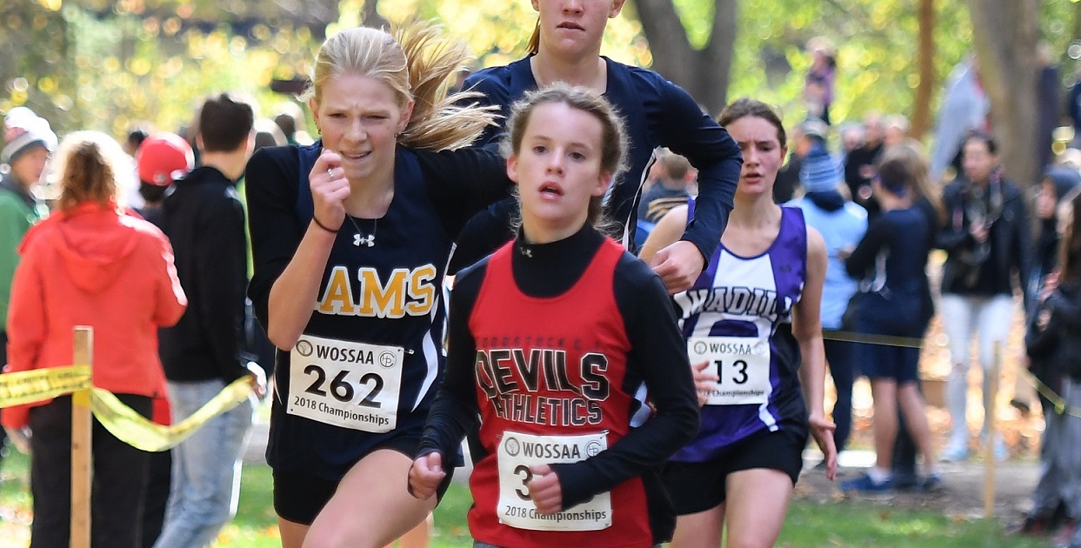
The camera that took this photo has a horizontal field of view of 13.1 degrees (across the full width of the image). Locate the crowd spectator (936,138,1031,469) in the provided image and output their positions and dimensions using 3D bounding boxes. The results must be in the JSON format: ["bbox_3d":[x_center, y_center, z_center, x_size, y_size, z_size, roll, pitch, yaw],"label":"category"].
[{"bbox_3d":[2.259,0.116,24.011,0.500,1.680,0.380,0,1,12],"label":"crowd spectator"}]

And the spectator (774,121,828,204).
[{"bbox_3d":[1.611,-0.091,29.011,0.360,1.740,0.500,-1,1,-39],"label":"spectator"}]

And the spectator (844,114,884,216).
[{"bbox_3d":[2.074,-0.124,29.511,0.520,1.750,0.360,0,1,24],"label":"spectator"}]

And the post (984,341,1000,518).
[{"bbox_3d":[1.956,0.671,20.405,0.042,0.768,0.042,3,1,0],"label":"post"}]

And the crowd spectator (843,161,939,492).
[{"bbox_3d":[1.659,0.235,22.210,0.420,1.580,0.420,1,1,41],"label":"crowd spectator"}]

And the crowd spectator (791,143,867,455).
[{"bbox_3d":[1.462,0.144,24.010,0.470,1.630,0.360,0,1,-18],"label":"crowd spectator"}]

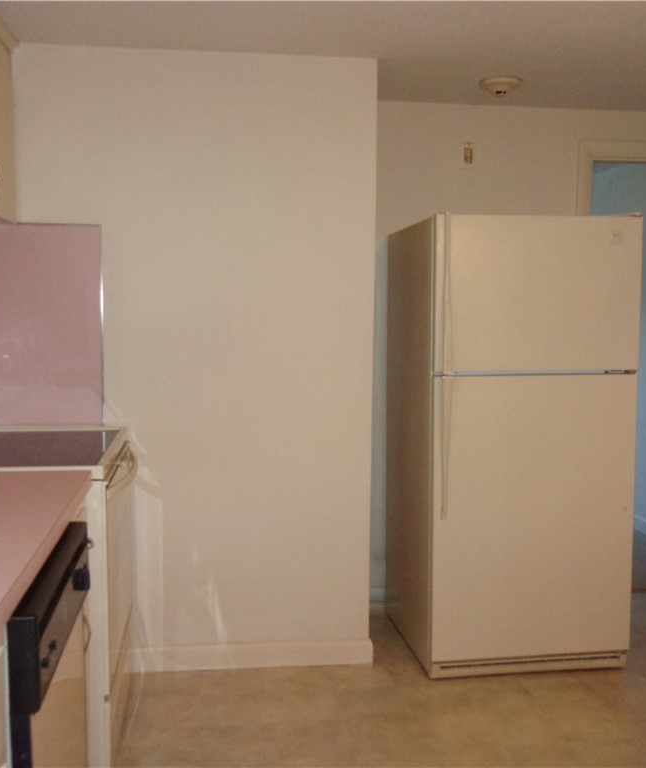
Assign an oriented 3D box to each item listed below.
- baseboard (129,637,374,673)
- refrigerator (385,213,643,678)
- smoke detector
[{"bbox_3d":[-0.263,1.028,3.126,0.933,0.100,0.016,-1,5,-8],"label":"baseboard"},{"bbox_3d":[0.720,0.216,3.339,0.766,1.681,0.727,-1,5,-9],"label":"refrigerator"},{"bbox_3d":[0.713,-1.178,3.315,0.170,0.050,0.170,-1,5,-8],"label":"smoke detector"}]

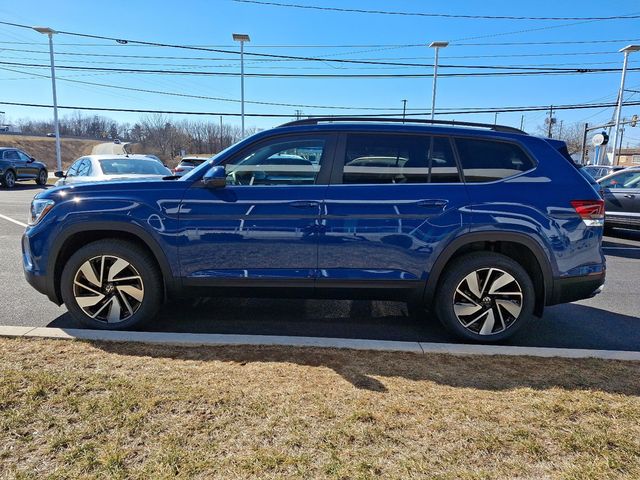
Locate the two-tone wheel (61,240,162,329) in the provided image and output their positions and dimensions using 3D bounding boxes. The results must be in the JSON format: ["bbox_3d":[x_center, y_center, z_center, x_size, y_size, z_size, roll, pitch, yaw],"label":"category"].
[{"bbox_3d":[-1.646,0.370,3.712,0.765,0.765,0.260,2,9,-1],"label":"two-tone wheel"}]

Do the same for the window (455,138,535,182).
[{"bbox_3d":[1.367,-0.608,3.606,0.620,0.363,0.070,1,-13,-5],"label":"window"}]

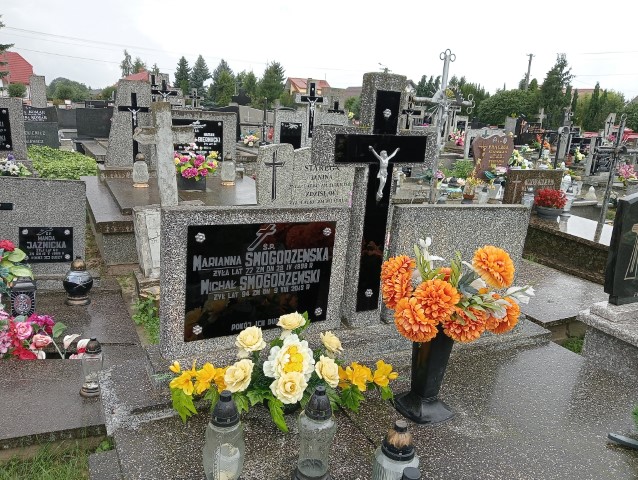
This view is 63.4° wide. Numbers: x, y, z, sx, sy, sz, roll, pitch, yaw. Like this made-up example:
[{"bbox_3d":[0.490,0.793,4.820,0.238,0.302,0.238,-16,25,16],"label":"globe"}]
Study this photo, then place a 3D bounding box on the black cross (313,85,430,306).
[{"bbox_3d":[0.237,-0.140,2.166,0.458,0.940,0.052,-5,18,-29],"label":"black cross"}]

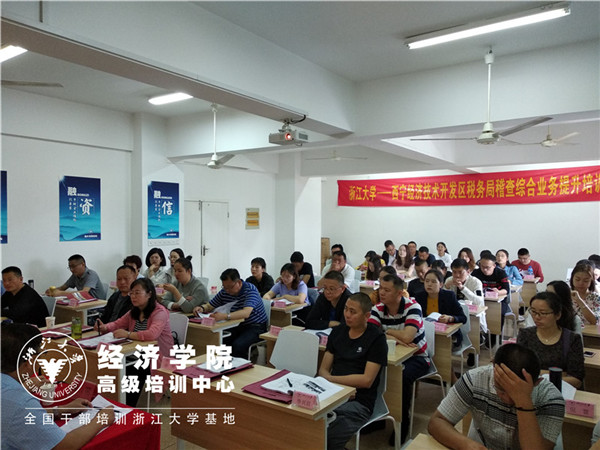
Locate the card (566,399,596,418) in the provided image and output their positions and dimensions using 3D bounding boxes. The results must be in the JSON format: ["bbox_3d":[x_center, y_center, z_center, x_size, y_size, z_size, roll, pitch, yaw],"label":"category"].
[{"bbox_3d":[1.333,0.865,2.139,0.120,0.072,0.050,1,1,35],"label":"card"}]

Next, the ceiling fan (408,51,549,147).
[{"bbox_3d":[1.743,-1.179,4.122,1.400,0.838,1.400,1,1,34],"label":"ceiling fan"}]

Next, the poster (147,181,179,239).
[{"bbox_3d":[-2.211,-0.226,7.312,0.012,0.910,0.605,1,1,35],"label":"poster"}]

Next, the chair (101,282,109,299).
[{"bbox_3d":[-2.862,1.231,6.086,0.480,0.830,0.540,1,1,35],"label":"chair"}]

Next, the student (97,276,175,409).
[{"bbox_3d":[-1.391,1.066,3.900,0.614,1.196,0.653,1,2,35],"label":"student"}]

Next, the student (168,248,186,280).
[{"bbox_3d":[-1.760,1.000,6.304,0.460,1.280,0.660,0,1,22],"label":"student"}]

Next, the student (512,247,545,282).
[{"bbox_3d":[3.434,0.963,6.959,0.515,1.228,0.723,1,1,33],"label":"student"}]

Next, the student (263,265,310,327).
[{"bbox_3d":[-0.143,1.033,5.082,0.500,1.191,0.750,1,1,34],"label":"student"}]

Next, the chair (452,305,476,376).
[{"bbox_3d":[1.424,1.213,4.440,0.480,0.850,0.530,1,1,34],"label":"chair"}]

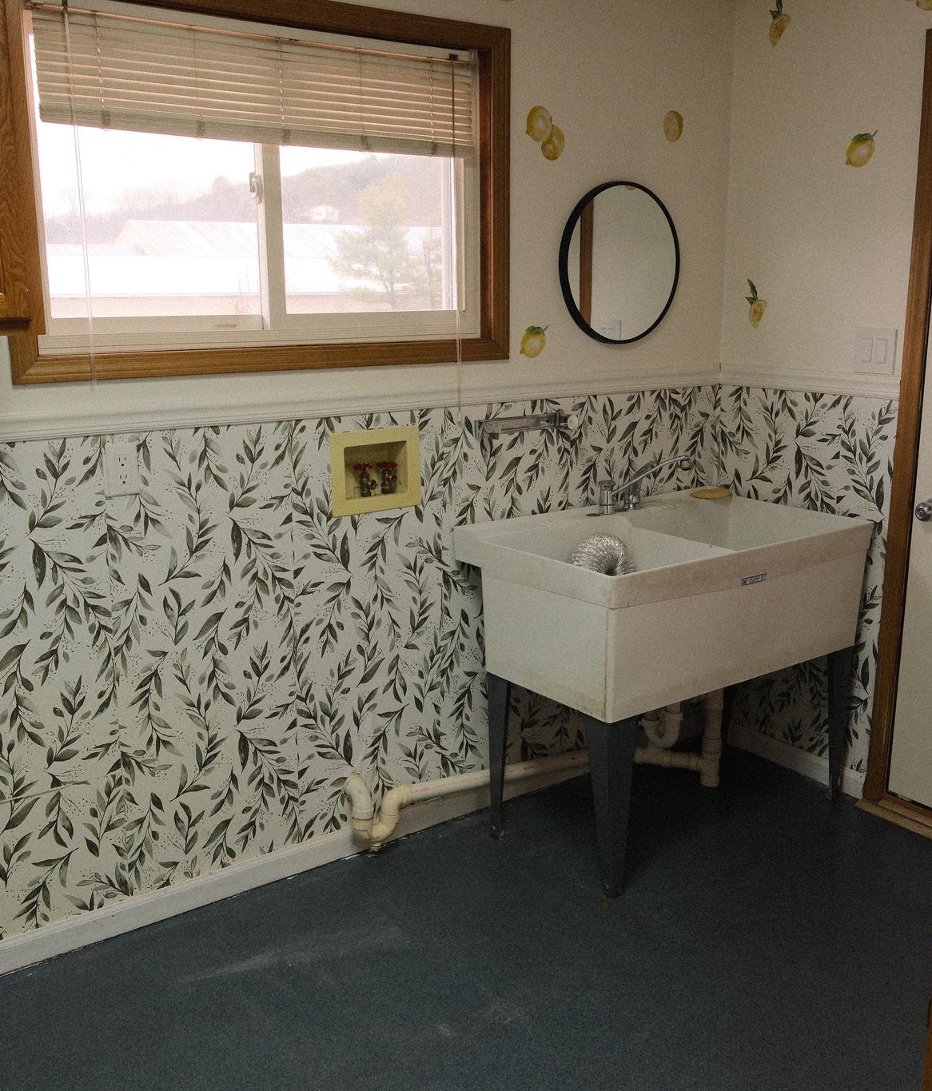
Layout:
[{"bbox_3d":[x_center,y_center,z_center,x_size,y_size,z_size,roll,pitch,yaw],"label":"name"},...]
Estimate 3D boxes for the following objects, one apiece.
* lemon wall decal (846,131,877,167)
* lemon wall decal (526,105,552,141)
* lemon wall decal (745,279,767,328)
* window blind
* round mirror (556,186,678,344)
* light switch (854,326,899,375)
[{"bbox_3d":[1.077,-1.079,2.978,0.005,0.091,0.094,-10,16,-35],"label":"lemon wall decal"},{"bbox_3d":[0.199,-1.131,2.929,0.091,0.092,0.005,-10,16,-35],"label":"lemon wall decal"},{"bbox_3d":[0.884,-0.737,3.336,0.005,0.146,0.082,-10,16,-35],"label":"lemon wall decal"},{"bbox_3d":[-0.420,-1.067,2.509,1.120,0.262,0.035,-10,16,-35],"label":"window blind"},{"bbox_3d":[0.453,-0.822,3.174,0.459,0.459,0.027,-10,16,-35],"label":"round mirror"},{"bbox_3d":[1.131,-0.539,3.030,0.010,0.126,0.127,-10,16,-35],"label":"light switch"}]

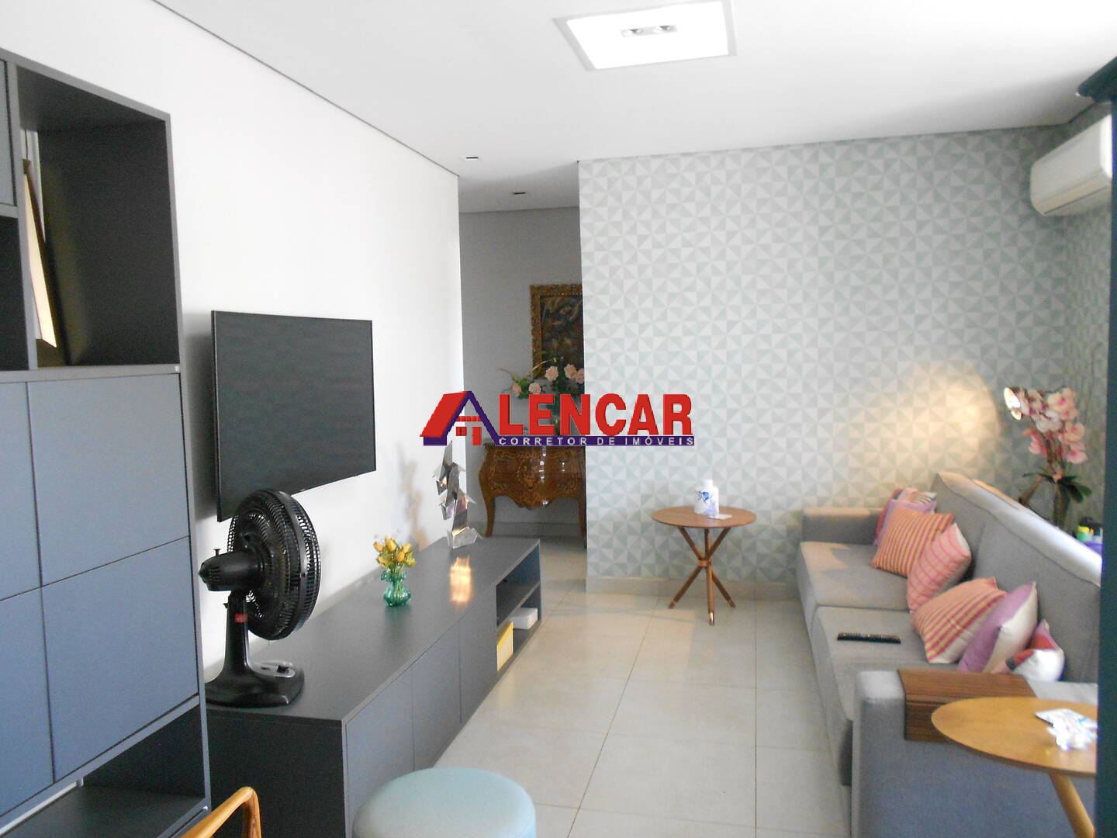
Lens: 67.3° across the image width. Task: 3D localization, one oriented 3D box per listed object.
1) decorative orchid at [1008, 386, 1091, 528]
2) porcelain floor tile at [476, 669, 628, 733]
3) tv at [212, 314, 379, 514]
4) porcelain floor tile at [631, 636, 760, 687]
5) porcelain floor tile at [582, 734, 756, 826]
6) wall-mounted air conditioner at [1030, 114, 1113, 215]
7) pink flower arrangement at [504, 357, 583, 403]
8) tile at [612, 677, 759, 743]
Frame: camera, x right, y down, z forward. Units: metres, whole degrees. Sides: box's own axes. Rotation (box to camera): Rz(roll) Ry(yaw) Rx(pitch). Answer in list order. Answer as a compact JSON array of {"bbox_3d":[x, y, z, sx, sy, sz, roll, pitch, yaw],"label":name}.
[{"bbox_3d":[2.441,0.198,4.183,0.381,0.740,0.360,0,4,13],"label":"decorative orchid"},{"bbox_3d":[-0.020,1.282,3.817,0.595,0.010,0.595,0,4,13],"label":"porcelain floor tile"},{"bbox_3d":[-1.035,-0.056,3.440,0.052,0.715,1.230,0,4,13],"label":"tv"},{"bbox_3d":[0.693,1.236,4.261,0.595,0.010,0.595,0,4,13],"label":"porcelain floor tile"},{"bbox_3d":[0.426,1.325,3.105,0.595,0.010,0.595,0,4,13],"label":"porcelain floor tile"},{"bbox_3d":[2.574,-1.202,4.041,0.220,0.300,1.047,0,4,13],"label":"wall-mounted air conditioner"},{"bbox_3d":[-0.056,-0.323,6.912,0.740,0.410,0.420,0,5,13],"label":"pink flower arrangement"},{"bbox_3d":[0.560,1.280,3.683,0.595,0.010,0.595,0,4,13],"label":"tile"}]

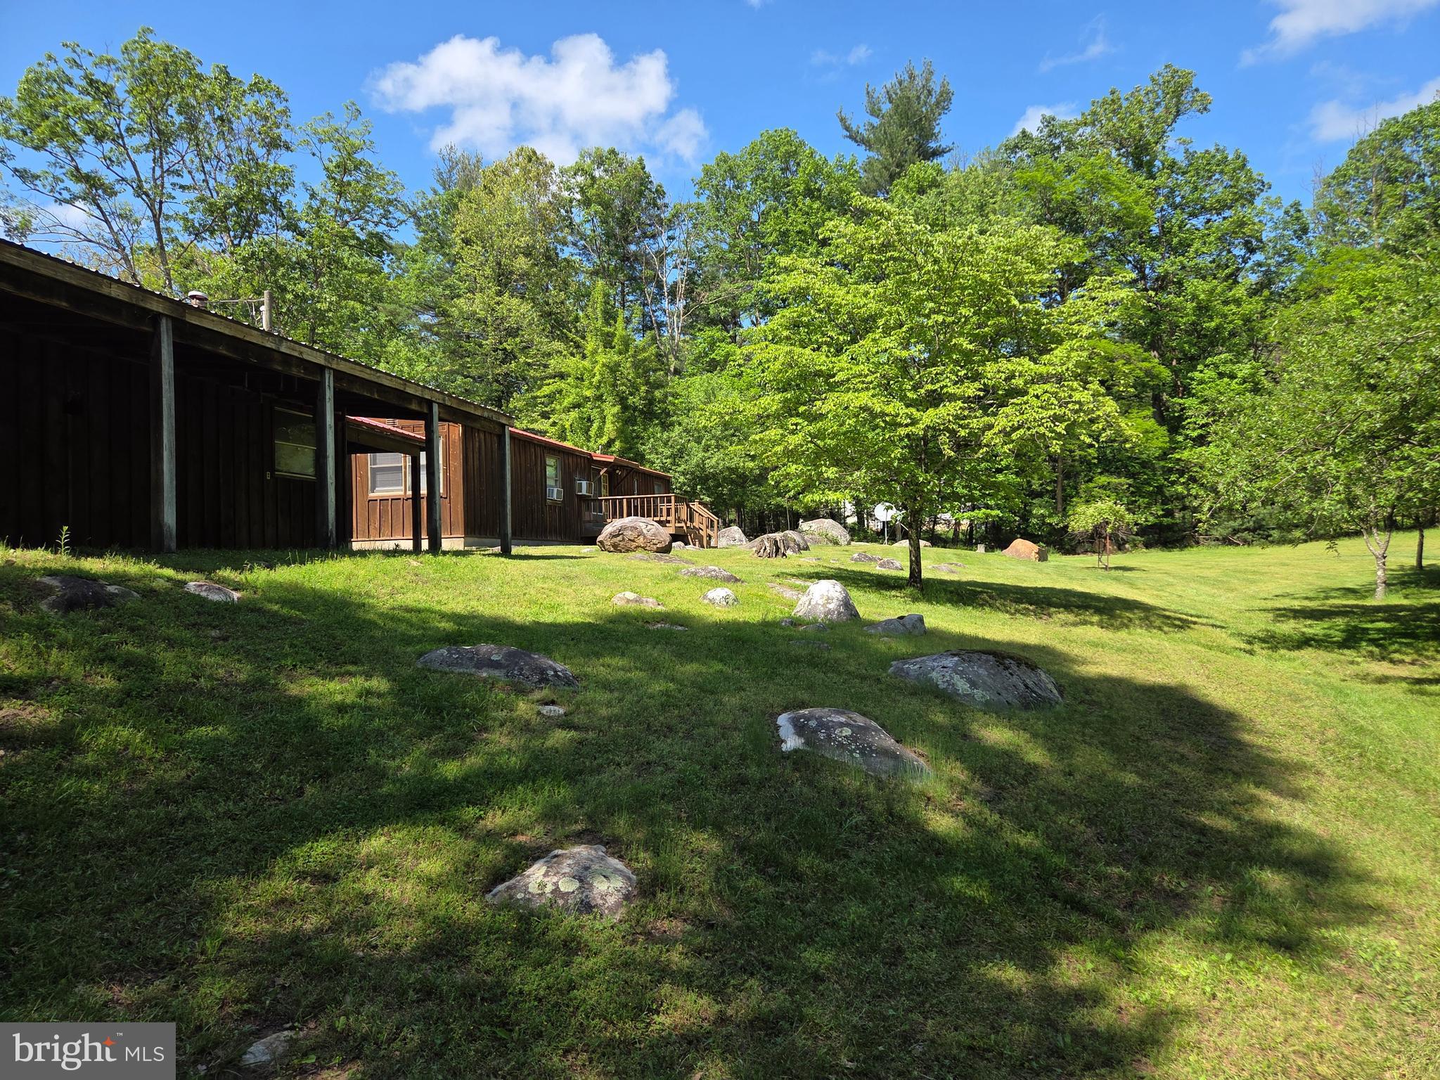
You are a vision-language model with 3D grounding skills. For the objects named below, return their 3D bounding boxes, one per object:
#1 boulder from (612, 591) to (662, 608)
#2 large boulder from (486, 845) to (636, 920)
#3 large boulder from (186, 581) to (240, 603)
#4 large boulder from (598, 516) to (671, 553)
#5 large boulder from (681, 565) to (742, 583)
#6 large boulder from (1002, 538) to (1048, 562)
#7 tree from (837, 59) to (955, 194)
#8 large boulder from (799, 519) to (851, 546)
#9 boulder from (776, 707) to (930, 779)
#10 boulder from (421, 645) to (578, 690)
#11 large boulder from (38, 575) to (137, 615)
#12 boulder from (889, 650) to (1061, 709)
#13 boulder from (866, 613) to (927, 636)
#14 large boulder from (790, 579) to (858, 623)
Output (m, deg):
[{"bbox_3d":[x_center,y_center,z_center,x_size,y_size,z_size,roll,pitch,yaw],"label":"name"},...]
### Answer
[{"bbox_3d":[-1.020,0.728,11.800,0.626,0.222,0.470,-1,0,-5],"label":"boulder"},{"bbox_3d":[-0.588,1.277,3.549,0.554,0.240,0.433,-1,-1,0],"label":"large boulder"},{"bbox_3d":[-3.765,0.384,7.100,0.372,0.159,0.279,-1,0,-28],"label":"large boulder"},{"bbox_3d":[-1.896,-0.100,21.199,1.618,0.850,1.214,-1,-1,0],"label":"large boulder"},{"bbox_3d":[-0.164,0.602,16.900,1.131,0.300,0.679,-2,-1,18],"label":"large boulder"},{"bbox_3d":[9.240,0.307,29.000,1.372,0.716,1.029,-1,0,18],"label":"large boulder"},{"bbox_3d":[9.259,-12.125,50.000,7.500,26.014,7.500,-1,0,11],"label":"tree"},{"bbox_3d":[3.683,-0.276,33.500,1.855,0.906,1.391,-1,0,6],"label":"large boulder"},{"bbox_3d":[0.839,1.268,6.100,0.975,0.370,0.605,-2,-1,18],"label":"boulder"},{"bbox_3d":[-1.579,0.901,6.800,1.160,0.300,0.673,-2,-1,5],"label":"boulder"},{"bbox_3d":[-4.233,0.369,6.400,0.569,0.263,0.427,-1,0,-34],"label":"large boulder"},{"bbox_3d":[2.082,1.137,7.800,1.396,0.446,0.908,-1,0,15],"label":"boulder"},{"bbox_3d":[2.212,1.056,12.000,0.736,0.280,0.479,-2,-1,8],"label":"boulder"},{"bbox_3d":[1.341,0.775,12.200,0.881,0.559,0.749,-1,0,6],"label":"large boulder"}]

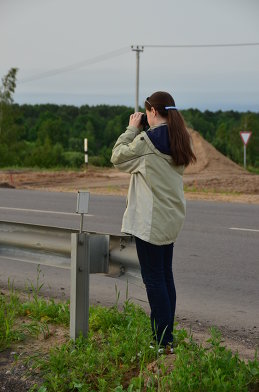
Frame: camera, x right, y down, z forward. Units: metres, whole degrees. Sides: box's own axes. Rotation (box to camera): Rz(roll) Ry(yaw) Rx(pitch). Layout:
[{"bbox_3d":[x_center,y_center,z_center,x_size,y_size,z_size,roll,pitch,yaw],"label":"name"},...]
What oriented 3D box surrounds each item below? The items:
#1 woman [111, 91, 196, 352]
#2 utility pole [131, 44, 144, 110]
[{"bbox_3d":[0.154,0.163,7.300,0.500,1.680,0.470,3,5,34],"label":"woman"},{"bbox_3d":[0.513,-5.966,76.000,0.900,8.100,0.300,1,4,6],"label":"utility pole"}]

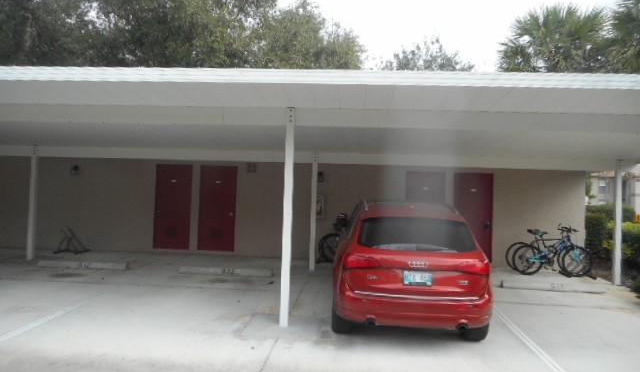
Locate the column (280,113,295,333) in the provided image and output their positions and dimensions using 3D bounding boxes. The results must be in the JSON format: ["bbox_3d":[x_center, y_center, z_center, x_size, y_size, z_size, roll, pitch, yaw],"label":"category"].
[{"bbox_3d":[-0.404,0.386,5.870,0.105,2.741,0.105,2,-2,5],"label":"column"}]

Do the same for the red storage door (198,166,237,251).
[{"bbox_3d":[-2.414,0.532,10.955,0.883,2.007,0.050,2,-2,5],"label":"red storage door"}]

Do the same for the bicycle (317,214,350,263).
[{"bbox_3d":[0.814,1.209,10.326,1.700,1.060,0.580,2,-2,5],"label":"bicycle"}]

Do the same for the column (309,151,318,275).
[{"bbox_3d":[-0.111,0.528,9.356,0.105,2.394,0.105,2,-2,5],"label":"column"}]

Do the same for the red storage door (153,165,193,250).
[{"bbox_3d":[-3.504,0.501,11.045,0.898,2.014,0.050,2,-2,5],"label":"red storage door"}]

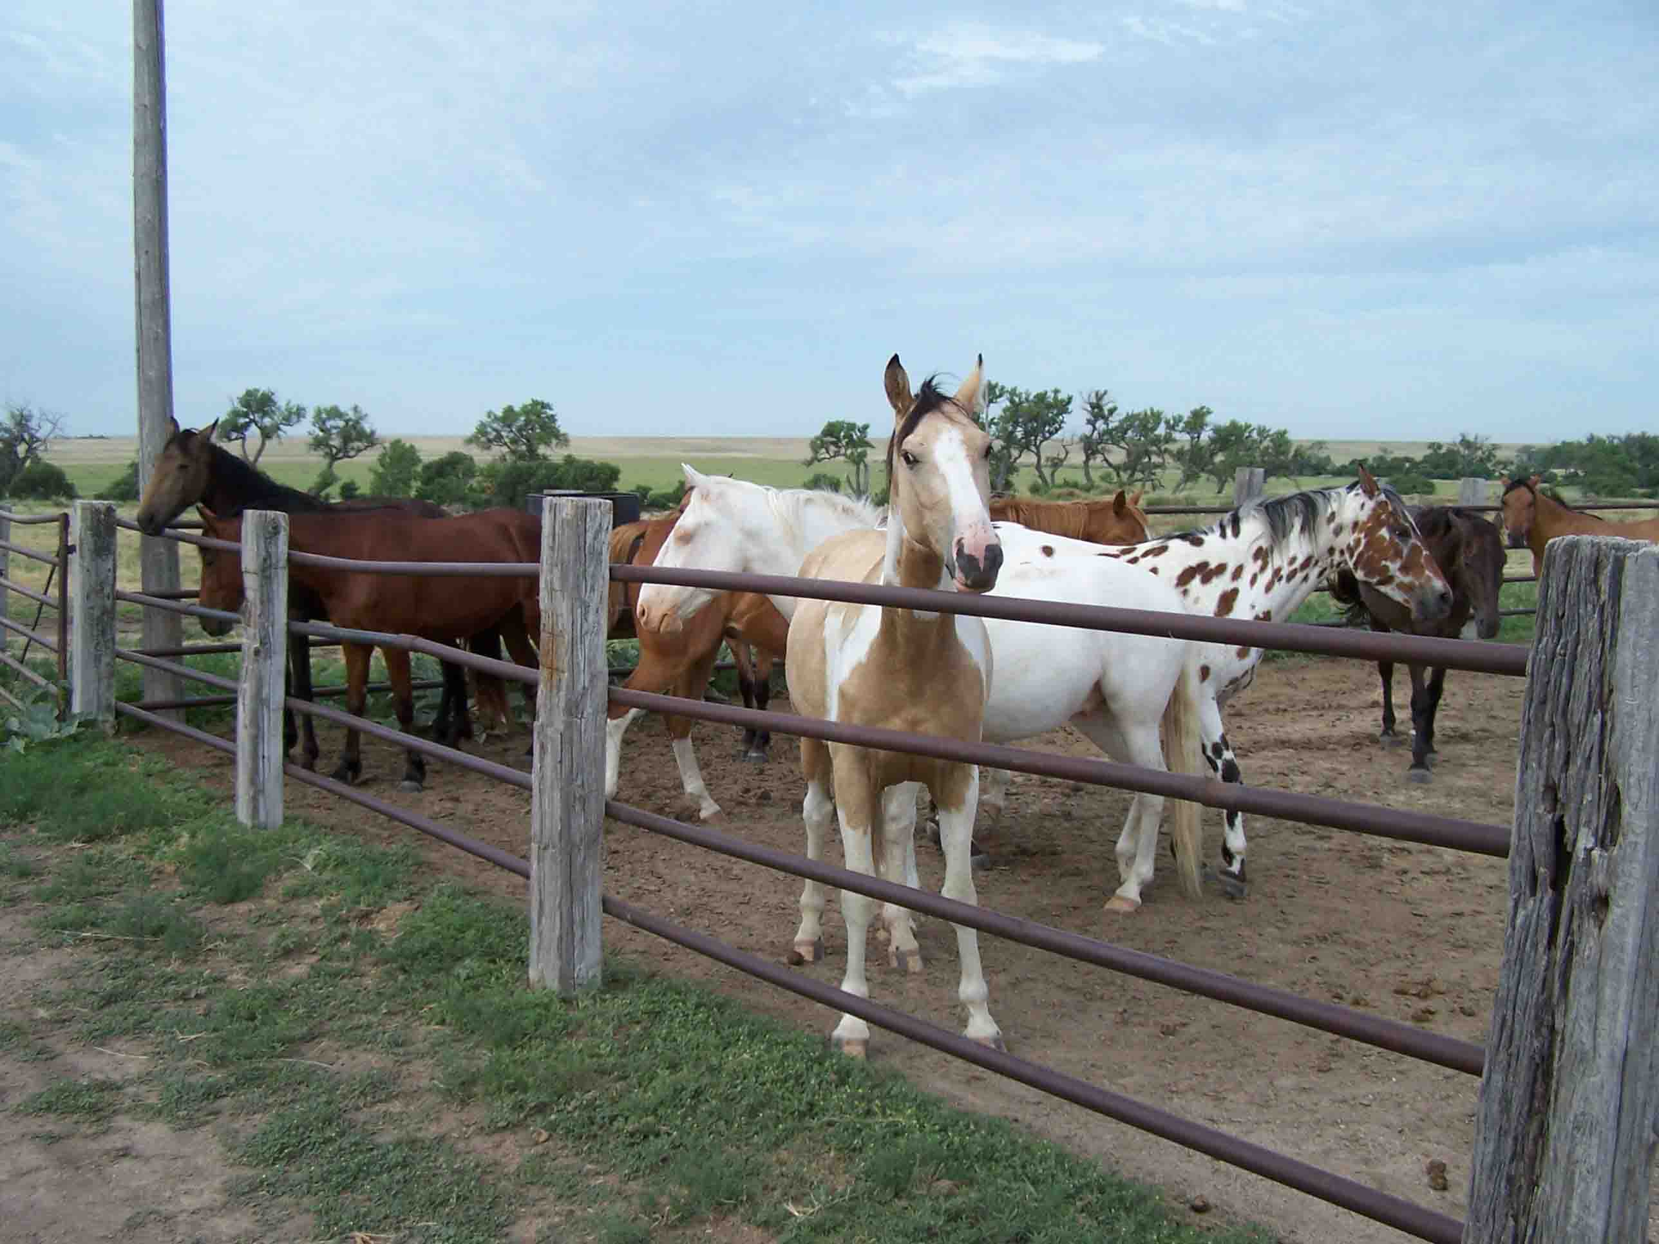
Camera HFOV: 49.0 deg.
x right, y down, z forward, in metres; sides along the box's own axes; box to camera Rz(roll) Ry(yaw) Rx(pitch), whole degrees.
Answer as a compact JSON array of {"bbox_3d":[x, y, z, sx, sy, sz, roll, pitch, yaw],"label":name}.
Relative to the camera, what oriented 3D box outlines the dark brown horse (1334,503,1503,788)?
[{"bbox_3d":[3.414,0.044,10.714,0.580,1.500,2.000,1,6,3],"label":"dark brown horse"}]

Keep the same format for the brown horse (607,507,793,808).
[{"bbox_3d":[0.199,0.161,9.016,2.400,1.550,0.580,0,6,-5],"label":"brown horse"}]

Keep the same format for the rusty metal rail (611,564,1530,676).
[{"bbox_3d":[0.342,-0.042,4.779,0.058,0.058,3.129,-5,8,-42],"label":"rusty metal rail"}]

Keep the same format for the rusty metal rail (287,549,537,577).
[{"bbox_3d":[-1.723,-0.236,7.213,0.058,0.075,2.506,-4,5,-35],"label":"rusty metal rail"}]

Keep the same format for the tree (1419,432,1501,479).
[{"bbox_3d":[34.624,-9.145,100.000,4.555,2.562,4.099,0,6,0],"label":"tree"}]

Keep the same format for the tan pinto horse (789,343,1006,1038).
[{"bbox_3d":[0.211,0.229,5.566,0.580,1.980,1.750,-1,6,-12],"label":"tan pinto horse"}]

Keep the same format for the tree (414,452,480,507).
[{"bbox_3d":[-13.027,-4.801,61.902,2.150,1.977,2.000,1,6,0],"label":"tree"}]

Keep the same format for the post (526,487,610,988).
[{"bbox_3d":[-0.854,0.418,6.018,0.190,1.652,0.230,-3,7,-37],"label":"post"}]

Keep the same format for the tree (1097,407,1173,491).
[{"bbox_3d":[12.429,-7.031,74.000,3.107,3.371,2.796,0,6,0],"label":"tree"}]

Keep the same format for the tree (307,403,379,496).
[{"bbox_3d":[-17.614,-6.247,66.000,2.583,3.335,2.325,0,6,0],"label":"tree"}]

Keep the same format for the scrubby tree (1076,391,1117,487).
[{"bbox_3d":[12.961,-8.801,87.770,2.100,4.662,2.000,1,6,0],"label":"scrubby tree"}]

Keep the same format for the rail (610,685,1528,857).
[{"bbox_3d":[0.323,0.341,4.779,0.058,0.058,3.099,-5,7,-42],"label":"rail"}]

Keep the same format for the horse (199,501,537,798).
[{"bbox_3d":[-2.287,0.101,9.363,2.000,1.440,0.580,-2,6,-22],"label":"horse"}]

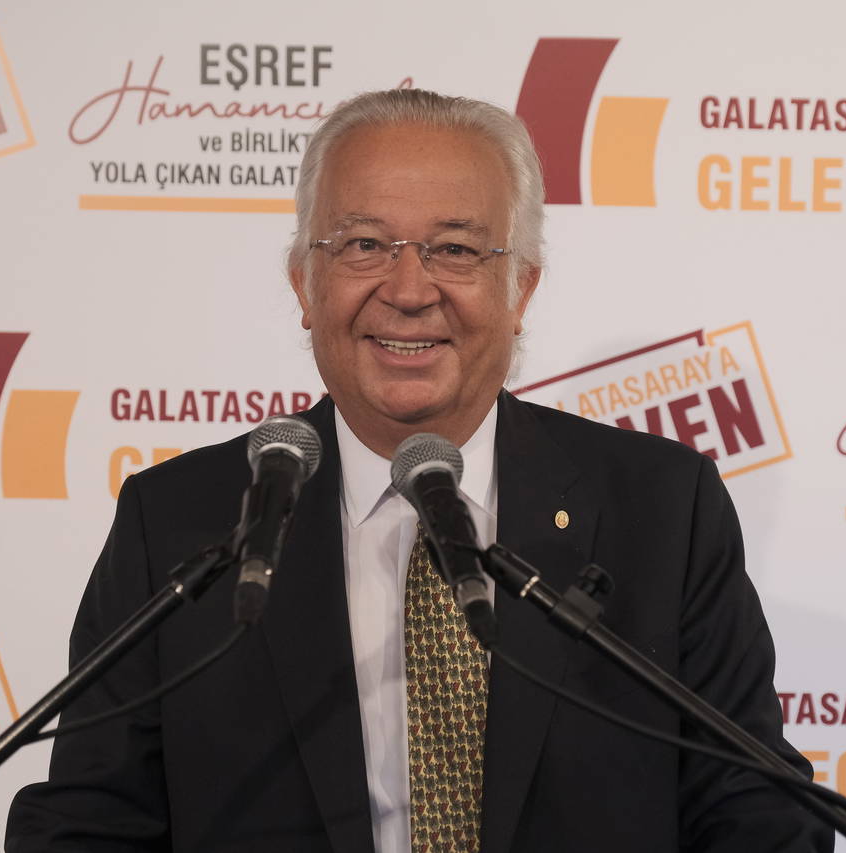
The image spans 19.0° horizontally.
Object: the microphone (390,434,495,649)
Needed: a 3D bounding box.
[{"bbox_3d":[0.022,0.076,1.680,0.052,0.052,0.210,-21,39,0],"label":"microphone"}]

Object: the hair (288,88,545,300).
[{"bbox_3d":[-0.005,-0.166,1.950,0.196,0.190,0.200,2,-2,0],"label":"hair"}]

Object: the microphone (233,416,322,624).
[{"bbox_3d":[-0.103,0.062,1.670,0.052,0.052,0.210,10,36,0],"label":"microphone"}]

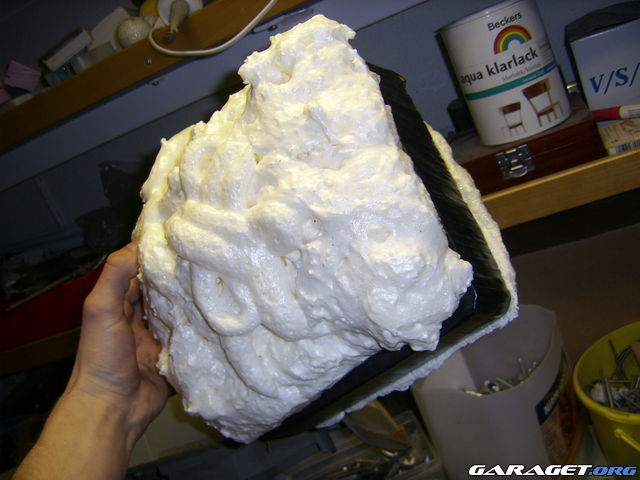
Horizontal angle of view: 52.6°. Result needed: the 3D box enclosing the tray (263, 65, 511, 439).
[{"bbox_3d":[0.004,0.012,0.465,0.200,0.185,0.055,-34,-23,25],"label":"tray"}]

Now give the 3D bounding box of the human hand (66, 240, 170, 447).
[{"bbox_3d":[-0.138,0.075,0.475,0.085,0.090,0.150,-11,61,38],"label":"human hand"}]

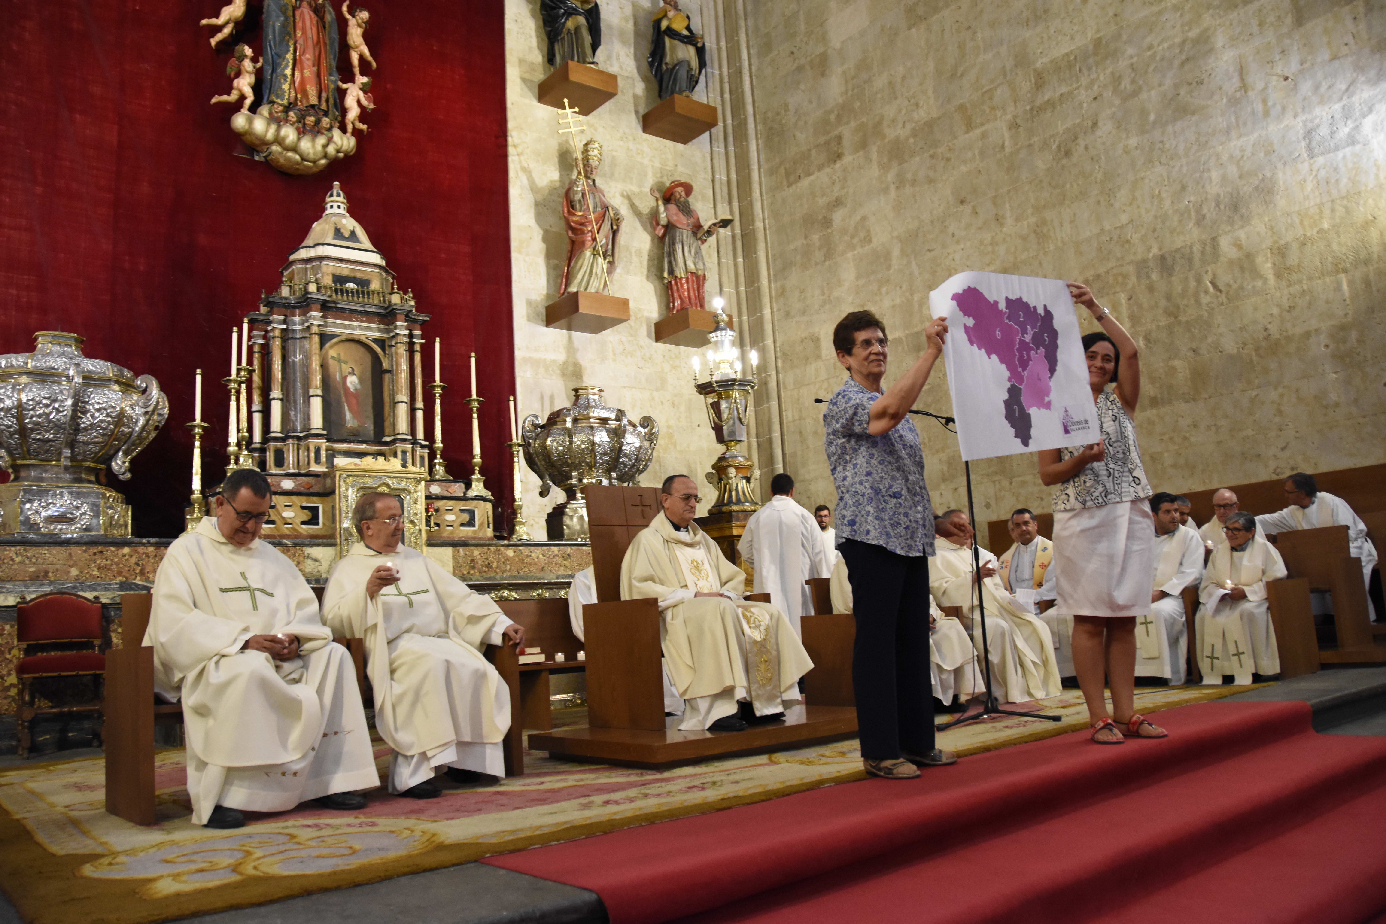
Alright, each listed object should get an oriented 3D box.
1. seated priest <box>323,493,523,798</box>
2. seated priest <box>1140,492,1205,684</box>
[{"bbox_3d":[-1.149,0.685,4.294,0.753,1.232,0.865,2,-10,-34],"label":"seated priest"},{"bbox_3d":[3.061,0.811,6.829,0.800,1.200,0.620,3,-11,-39],"label":"seated priest"}]

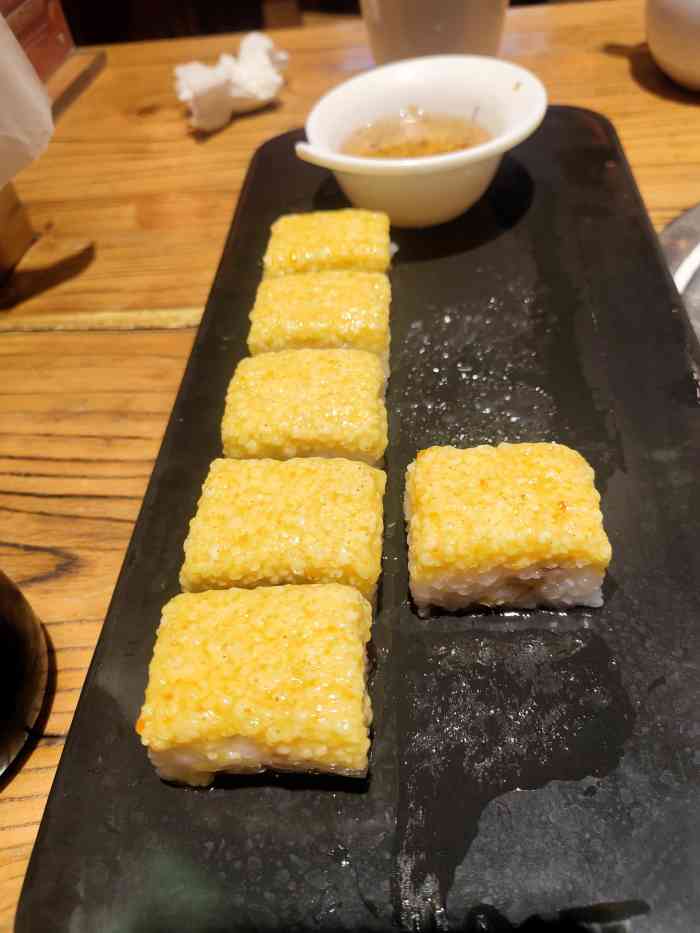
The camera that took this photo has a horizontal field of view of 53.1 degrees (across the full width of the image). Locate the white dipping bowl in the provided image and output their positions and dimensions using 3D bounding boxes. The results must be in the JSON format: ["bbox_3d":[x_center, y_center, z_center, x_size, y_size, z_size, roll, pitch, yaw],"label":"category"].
[{"bbox_3d":[0.027,-0.116,0.259,0.086,0.034,0.085,-1,52,8],"label":"white dipping bowl"}]

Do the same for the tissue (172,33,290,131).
[{"bbox_3d":[-0.058,-0.198,0.355,0.053,0.030,0.041,-1,52,8],"label":"tissue"}]

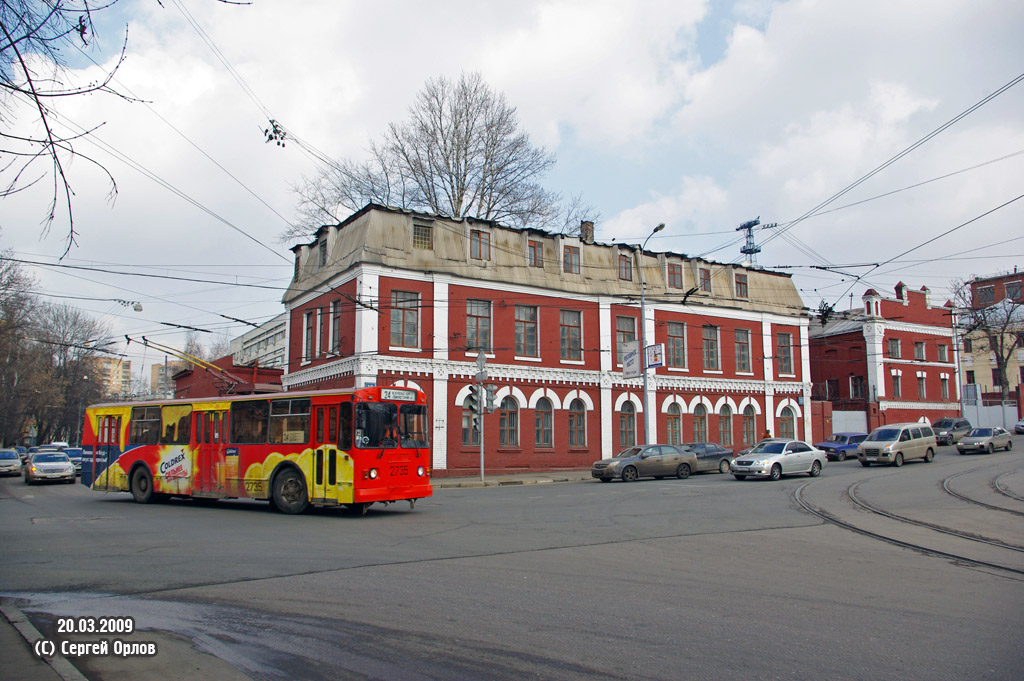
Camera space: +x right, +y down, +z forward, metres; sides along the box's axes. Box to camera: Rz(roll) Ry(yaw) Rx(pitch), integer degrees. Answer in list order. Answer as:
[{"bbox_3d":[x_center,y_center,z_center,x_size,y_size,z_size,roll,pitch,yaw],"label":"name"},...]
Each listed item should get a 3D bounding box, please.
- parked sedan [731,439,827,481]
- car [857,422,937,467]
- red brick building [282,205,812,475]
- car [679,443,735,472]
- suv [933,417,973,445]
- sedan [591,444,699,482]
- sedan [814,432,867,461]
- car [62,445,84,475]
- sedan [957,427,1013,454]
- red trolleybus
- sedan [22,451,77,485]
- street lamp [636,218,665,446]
[{"bbox_3d":[10.874,4.865,31.230,4.735,1.460,1.760,4,-9,-38],"label":"parked sedan"},{"bbox_3d":[18.891,5.094,37.675,4.700,1.960,1.820,1,-7,-35],"label":"car"},{"bbox_3d":[2.822,1.338,42.596,28.000,11.600,10.800,5,-9,-31],"label":"red brick building"},{"bbox_3d":[8.287,5.466,35.317,4.300,1.460,1.700,2,-9,-34],"label":"car"},{"bbox_3d":[28.908,6.007,50.950,4.500,1.740,1.830,0,-6,-37],"label":"suv"},{"bbox_3d":[5.530,5.102,32.052,4.600,1.460,1.800,3,-11,-27],"label":"sedan"},{"bbox_3d":[18.808,5.960,43.353,4.130,1.440,1.620,1,-6,-34],"label":"sedan"},{"bbox_3d":[-25.797,7.172,45.422,1.800,1.540,4.500,4,-9,-30],"label":"car"},{"bbox_3d":[27.921,5.892,45.327,4.170,1.430,1.680,1,-7,-36],"label":"sedan"},{"bbox_3d":[-7.355,2.889,20.867,11.820,3.100,2.500,-5,-9,33],"label":"red trolleybus"},{"bbox_3d":[-21.774,6.017,36.180,1.800,1.450,4.600,5,-10,-34],"label":"sedan"},{"bbox_3d":[6.687,0.381,35.856,0.350,11.512,1.737,5,-9,-31],"label":"street lamp"}]

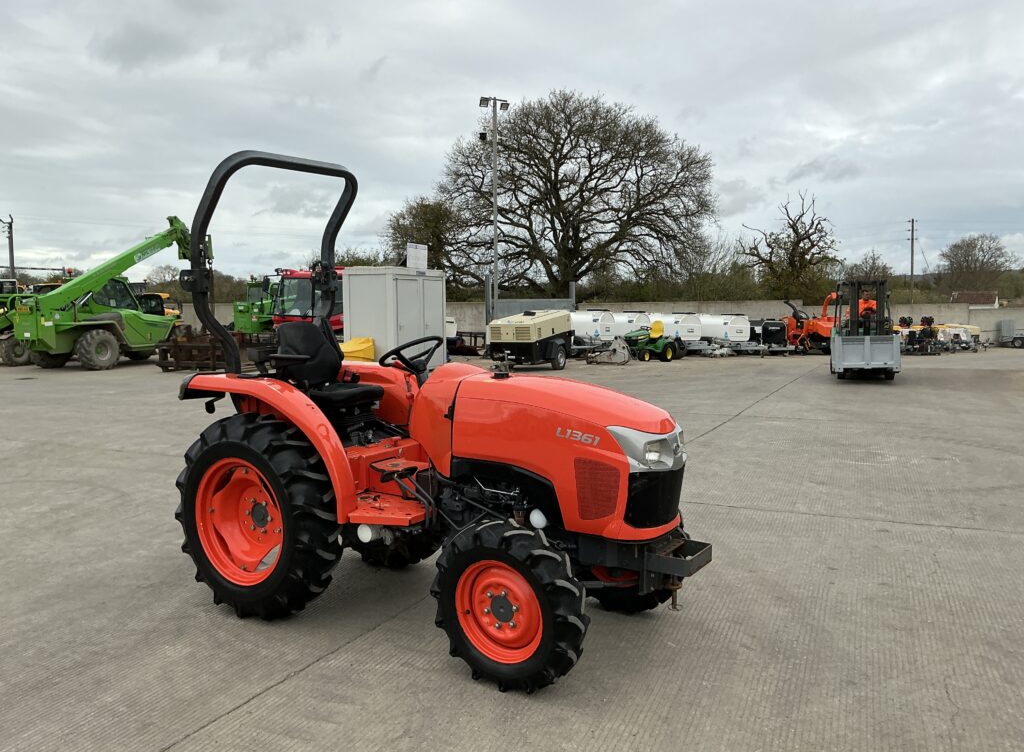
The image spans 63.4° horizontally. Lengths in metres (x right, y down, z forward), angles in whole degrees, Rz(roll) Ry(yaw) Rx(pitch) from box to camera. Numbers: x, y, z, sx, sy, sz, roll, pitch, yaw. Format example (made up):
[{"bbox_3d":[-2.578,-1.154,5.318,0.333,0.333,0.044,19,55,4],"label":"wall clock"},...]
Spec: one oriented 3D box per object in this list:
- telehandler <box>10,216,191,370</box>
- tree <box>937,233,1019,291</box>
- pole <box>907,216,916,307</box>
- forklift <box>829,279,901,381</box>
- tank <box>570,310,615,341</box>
[{"bbox_3d":[-10.850,-2.491,23.071,2.150,4.300,5.100,3,6,28],"label":"telehandler"},{"bbox_3d":[53.389,-11.504,94.356,9.400,9.830,9.000,0,5,0],"label":"tree"},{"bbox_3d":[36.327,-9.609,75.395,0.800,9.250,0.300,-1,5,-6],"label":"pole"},{"bbox_3d":[7.820,-1.015,18.482,1.300,2.160,3.200,2,5,20],"label":"forklift"},{"bbox_3d":[2.290,-1.482,24.800,1.500,0.840,1.100,3,6,35],"label":"tank"}]

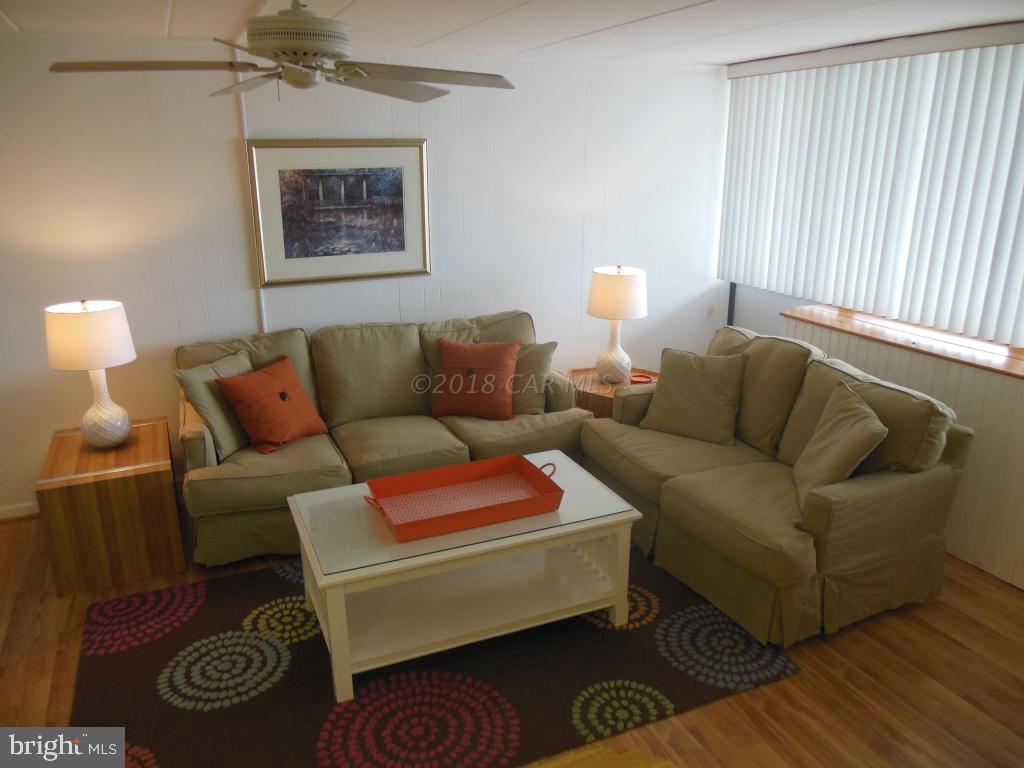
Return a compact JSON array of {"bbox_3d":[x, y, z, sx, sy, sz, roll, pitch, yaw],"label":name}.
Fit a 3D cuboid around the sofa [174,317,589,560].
[{"bbox_3d":[-0.666,0.166,4.005,2.059,0.943,0.961,-8,19,-23],"label":"sofa"}]

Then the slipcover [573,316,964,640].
[{"bbox_3d":[1.127,0.324,3.490,0.952,0.943,1.455,-8,19,-23],"label":"slipcover"}]

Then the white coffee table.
[{"bbox_3d":[-0.204,0.715,2.997,1.219,0.498,0.705,-8,19,-23],"label":"white coffee table"}]

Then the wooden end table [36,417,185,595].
[{"bbox_3d":[-1.853,0.546,3.483,0.509,0.536,0.681,-8,19,-23],"label":"wooden end table"}]

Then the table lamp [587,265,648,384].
[{"bbox_3d":[0.610,-0.351,4.298,0.355,0.673,0.355,0,17,0],"label":"table lamp"}]

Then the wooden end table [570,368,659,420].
[{"bbox_3d":[0.636,0.238,4.440,0.670,0.536,0.578,-8,19,-23],"label":"wooden end table"}]

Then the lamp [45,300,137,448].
[{"bbox_3d":[-1.875,-0.038,3.324,0.355,0.673,0.355,-8,19,-23],"label":"lamp"}]

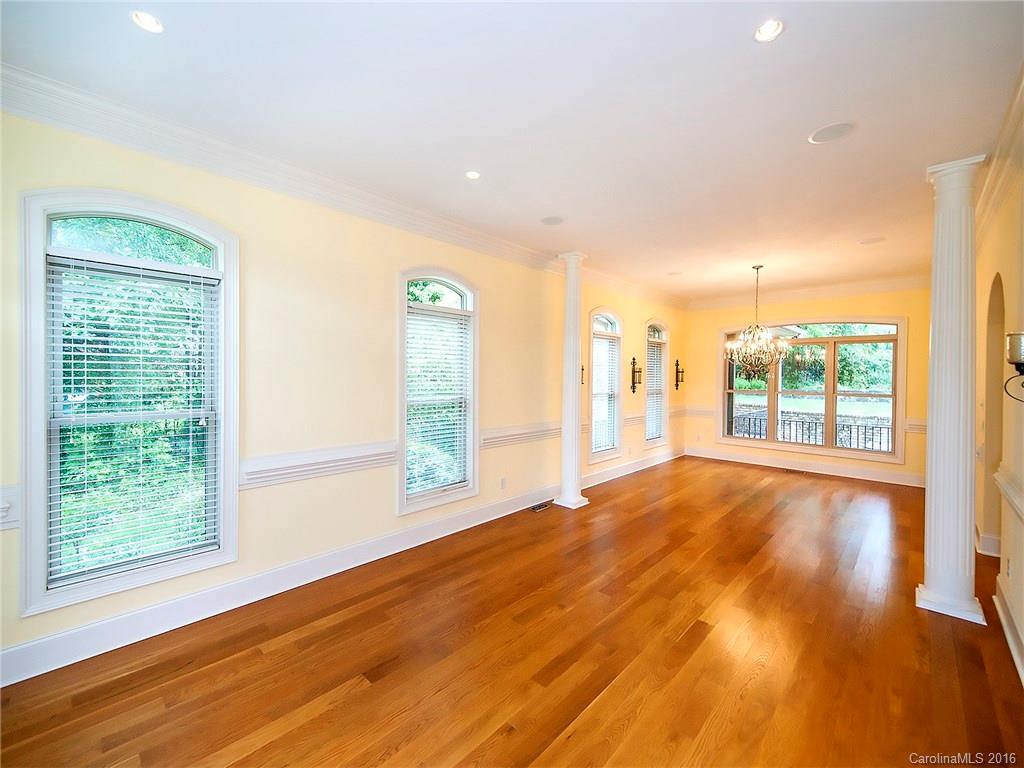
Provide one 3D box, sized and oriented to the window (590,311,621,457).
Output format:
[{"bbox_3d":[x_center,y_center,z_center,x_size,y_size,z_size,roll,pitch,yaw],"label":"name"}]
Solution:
[{"bbox_3d":[1.385,0.007,6.037,0.112,2.179,0.905,2,2,44],"label":"window"}]

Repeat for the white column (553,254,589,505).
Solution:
[{"bbox_3d":[0.727,-0.037,4.974,0.322,2.962,0.324,2,2,44],"label":"white column"}]

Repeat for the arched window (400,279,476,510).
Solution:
[{"bbox_3d":[-0.674,0.039,3.908,0.112,2.179,0.905,2,2,44],"label":"arched window"}]

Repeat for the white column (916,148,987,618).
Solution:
[{"bbox_3d":[2.991,0.030,2.788,0.322,2.962,0.322,2,2,44],"label":"white column"}]

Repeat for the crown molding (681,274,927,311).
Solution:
[{"bbox_3d":[4.647,-1.441,6.735,3.597,0.171,0.136,2,2,44],"label":"crown molding"}]

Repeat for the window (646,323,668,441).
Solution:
[{"bbox_3d":[2.522,-0.010,7.212,0.112,2.179,0.905,2,2,44],"label":"window"}]

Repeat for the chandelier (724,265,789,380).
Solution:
[{"bbox_3d":[3.167,-0.782,5.358,0.713,1.451,0.713,2,2,44],"label":"chandelier"}]

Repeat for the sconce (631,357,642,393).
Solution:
[{"bbox_3d":[1.976,-0.132,6.509,0.129,0.564,0.171,2,2,44],"label":"sconce"}]

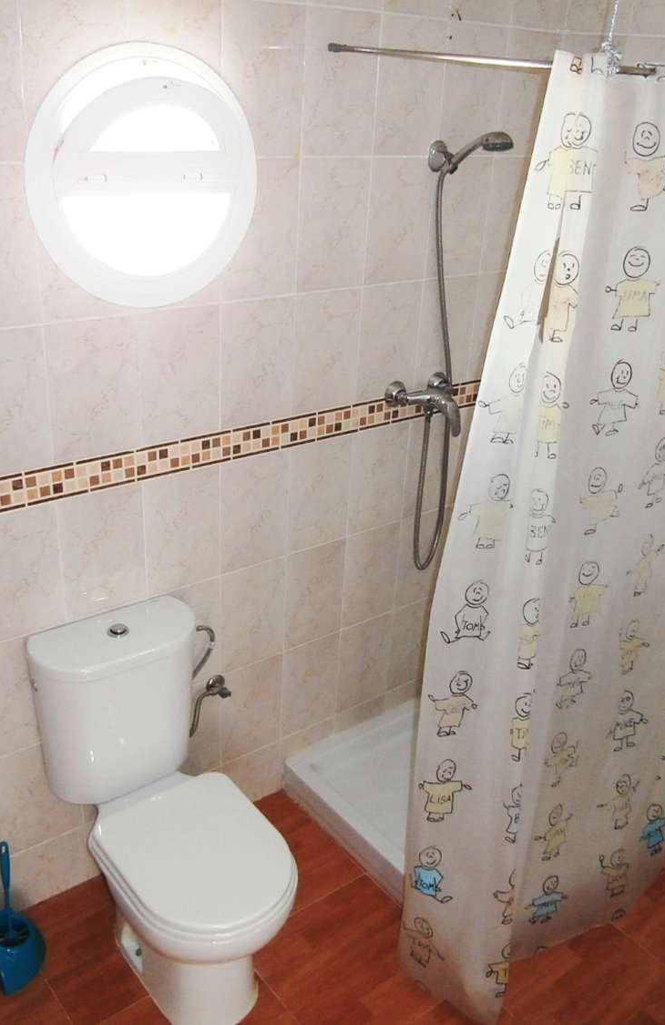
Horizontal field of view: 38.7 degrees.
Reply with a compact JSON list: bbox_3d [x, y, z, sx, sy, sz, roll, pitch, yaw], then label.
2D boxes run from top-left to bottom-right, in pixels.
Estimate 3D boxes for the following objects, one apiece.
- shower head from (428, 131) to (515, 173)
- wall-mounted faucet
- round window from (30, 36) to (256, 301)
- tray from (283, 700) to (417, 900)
[{"bbox_3d":[0.317,-0.827,2.176,0.080,0.110,0.238,-16,31,-35],"label":"shower head"},{"bbox_3d":[0.272,-0.275,2.478,0.225,0.130,0.168,-16,31,-35],"label":"wall-mounted faucet"},{"bbox_3d":[-0.336,-0.636,1.829,0.492,0.492,0.100,-16,31,-35],"label":"round window"},{"bbox_3d":[0.419,0.826,2.734,0.799,0.105,0.800,-16,31,-35],"label":"tray"}]

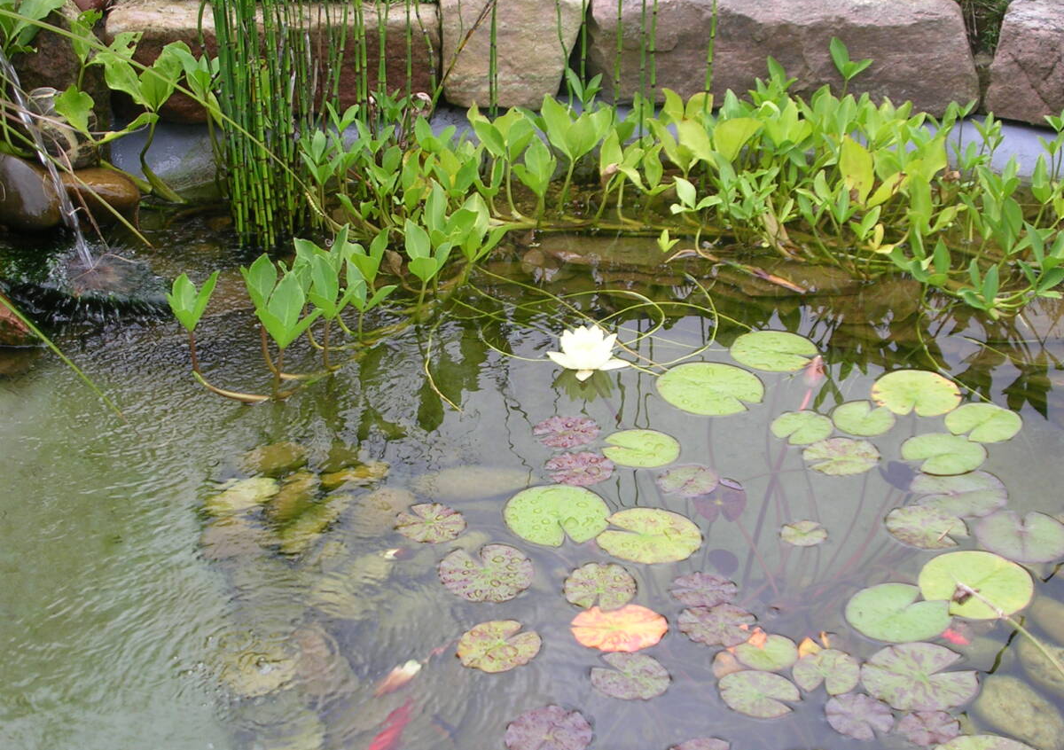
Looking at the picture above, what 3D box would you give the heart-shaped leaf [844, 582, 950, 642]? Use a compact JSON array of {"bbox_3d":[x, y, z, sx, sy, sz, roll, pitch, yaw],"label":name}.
[{"bbox_3d":[0.432,0.280,2.436,0.123,0.010,0.114,-25,38,-36],"label":"heart-shaped leaf"}]

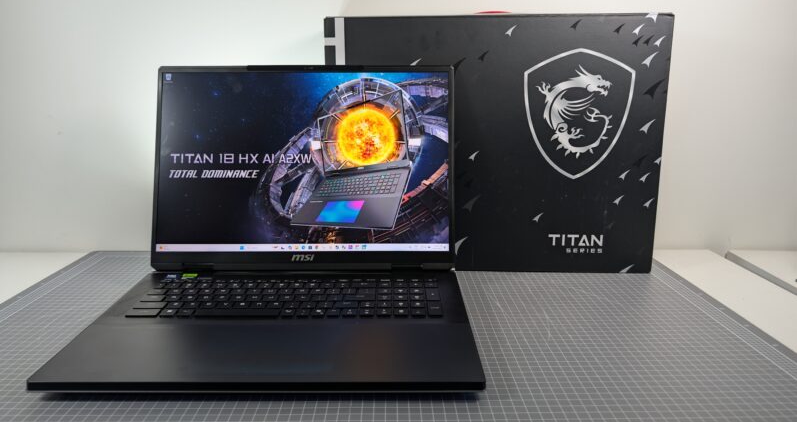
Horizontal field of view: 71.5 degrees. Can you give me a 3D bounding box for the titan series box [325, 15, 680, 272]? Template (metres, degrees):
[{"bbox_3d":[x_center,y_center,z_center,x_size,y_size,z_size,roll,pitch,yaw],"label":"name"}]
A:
[{"bbox_3d":[0.138,-0.097,0.845,0.475,0.367,0.097,0,12,4],"label":"titan series box"}]

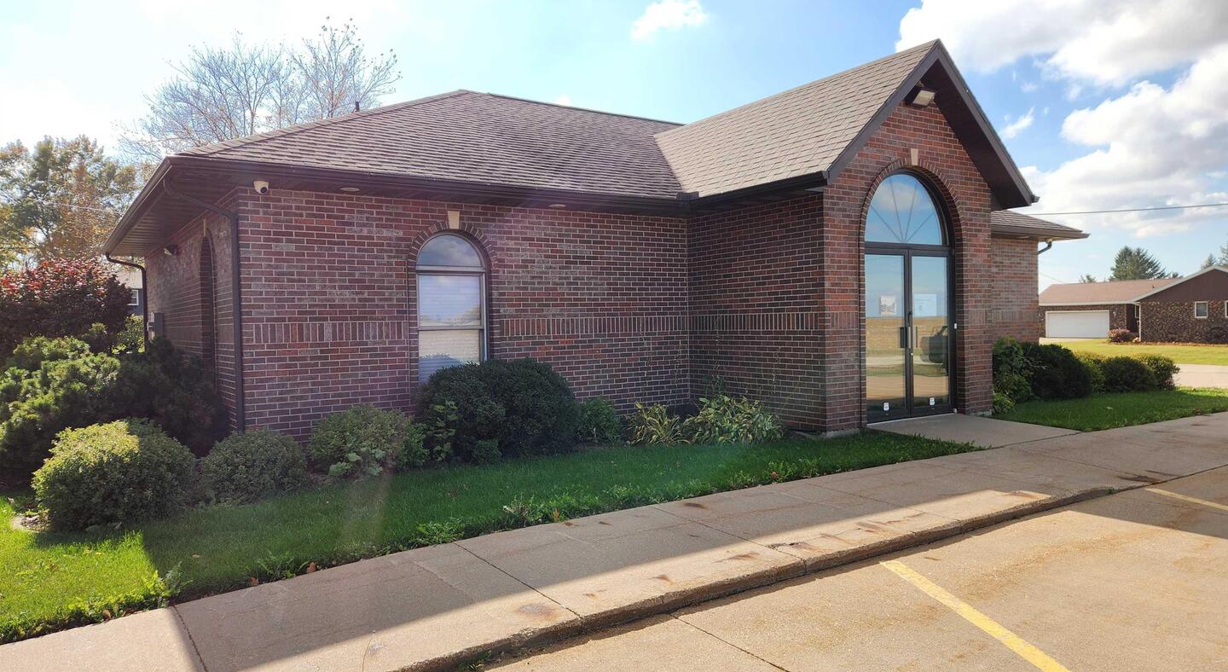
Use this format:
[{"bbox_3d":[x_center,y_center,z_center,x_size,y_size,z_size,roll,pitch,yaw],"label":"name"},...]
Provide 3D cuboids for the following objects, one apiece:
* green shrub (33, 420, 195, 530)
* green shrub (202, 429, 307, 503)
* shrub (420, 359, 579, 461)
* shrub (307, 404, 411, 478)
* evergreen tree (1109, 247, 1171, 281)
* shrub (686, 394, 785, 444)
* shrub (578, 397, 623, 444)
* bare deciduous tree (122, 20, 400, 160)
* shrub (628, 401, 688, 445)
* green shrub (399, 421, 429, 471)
[{"bbox_3d":[-3.548,0.981,5.834,1.026,0.763,0.974,-2,1,-34],"label":"green shrub"},{"bbox_3d":[-2.871,1.032,6.527,0.818,0.581,0.777,-2,1,-34],"label":"green shrub"},{"bbox_3d":[-1.153,0.746,8.360,1.734,1.037,1.422,-2,1,-34],"label":"shrub"},{"bbox_3d":[-2.342,0.963,7.535,0.959,0.665,0.844,-2,1,-34],"label":"shrub"},{"bbox_3d":[60.993,-5.670,94.948,7.400,9.800,7.200,-2,1,-34],"label":"evergreen tree"},{"bbox_3d":[1.340,0.909,9.006,1.189,0.532,1.010,-2,1,-34],"label":"shrub"},{"bbox_3d":[-0.156,0.955,9.201,0.525,0.528,0.499,-1,1,0],"label":"shrub"},{"bbox_3d":[-12.216,-4.810,27.913,9.500,12.000,9.000,-2,1,-34],"label":"bare deciduous tree"},{"bbox_3d":[0.487,0.959,8.892,0.716,0.467,0.658,-1,1,0],"label":"shrub"},{"bbox_3d":[-1.880,1.032,7.709,0.294,0.474,0.279,-2,1,-34],"label":"green shrub"}]

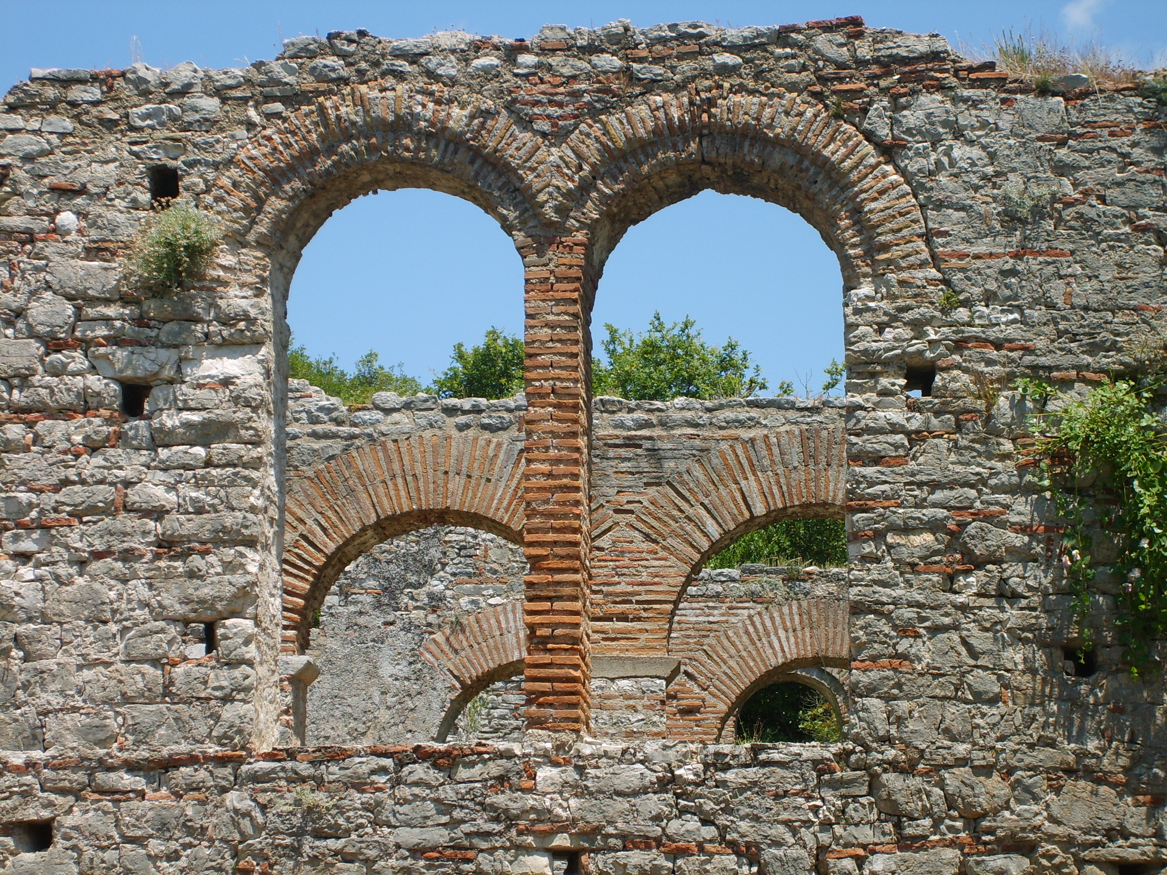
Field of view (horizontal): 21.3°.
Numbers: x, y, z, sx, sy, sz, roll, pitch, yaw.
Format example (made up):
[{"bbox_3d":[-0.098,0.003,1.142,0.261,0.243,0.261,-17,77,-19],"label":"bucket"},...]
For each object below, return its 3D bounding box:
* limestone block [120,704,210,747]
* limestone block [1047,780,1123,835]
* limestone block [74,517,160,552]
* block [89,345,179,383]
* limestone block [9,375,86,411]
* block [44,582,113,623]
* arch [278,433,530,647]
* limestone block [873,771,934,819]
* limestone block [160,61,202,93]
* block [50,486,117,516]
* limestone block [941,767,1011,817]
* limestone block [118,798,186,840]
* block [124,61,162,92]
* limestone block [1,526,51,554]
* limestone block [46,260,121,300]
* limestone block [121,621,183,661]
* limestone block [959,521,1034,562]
[{"bbox_3d":[-2.540,1.783,19.051,0.543,0.260,0.270,-1,-12,5],"label":"limestone block"},{"bbox_3d":[2.878,2.150,17.865,0.420,0.303,0.280,-1,-13,5],"label":"limestone block"},{"bbox_3d":[-2.878,0.624,19.336,0.497,0.212,0.270,-1,-12,5],"label":"limestone block"},{"bbox_3d":[-2.715,-0.414,18.951,0.546,0.233,0.280,-1,-13,5],"label":"block"},{"bbox_3d":[-3.245,-0.242,18.948,0.453,0.216,0.260,-1,-13,5],"label":"limestone block"},{"bbox_3d":[-2.897,0.980,17.938,0.396,0.241,0.250,-1,-15,2],"label":"block"},{"bbox_3d":[-1.294,1.051,28.915,3.400,2.000,0.700,-1,-12,5],"label":"arch"},{"bbox_3d":[1.907,2.150,18.542,0.350,0.267,0.270,-1,-12,5],"label":"limestone block"},{"bbox_3d":[-2.414,-2.135,18.737,0.254,0.205,0.220,-1,-15,2],"label":"limestone block"},{"bbox_3d":[-3.100,0.420,19.402,0.415,0.196,0.270,-1,-12,5],"label":"block"},{"bbox_3d":[2.338,2.130,18.505,0.395,0.288,0.270,-1,-12,5],"label":"limestone block"},{"bbox_3d":[-2.602,2.345,18.934,0.409,0.241,0.270,-1,-12,5],"label":"limestone block"},{"bbox_3d":[-2.648,-2.139,18.748,0.226,0.199,0.220,-1,-15,2],"label":"block"},{"bbox_3d":[-3.212,0.626,18.030,0.287,0.162,0.220,-1,-15,2],"label":"limestone block"},{"bbox_3d":[-2.946,-0.900,18.454,0.440,0.260,0.270,-1,-15,2],"label":"limestone block"},{"bbox_3d":[-2.553,1.235,18.541,0.367,0.239,0.250,-1,-13,5],"label":"limestone block"},{"bbox_3d":[2.421,0.642,18.243,0.414,0.247,0.260,-1,-13,5],"label":"limestone block"}]

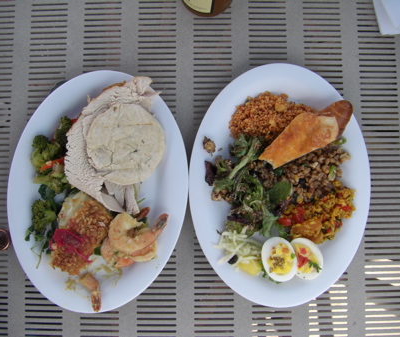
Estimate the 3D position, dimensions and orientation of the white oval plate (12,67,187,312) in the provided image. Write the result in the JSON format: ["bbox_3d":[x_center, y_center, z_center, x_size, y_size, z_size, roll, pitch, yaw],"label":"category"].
[{"bbox_3d":[-0.127,0.028,0.626,0.225,0.026,0.303,7,87,1],"label":"white oval plate"}]

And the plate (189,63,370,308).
[{"bbox_3d":[0.098,0.019,0.622,0.224,0.026,0.302,1,87,1],"label":"plate"}]

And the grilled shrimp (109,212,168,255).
[{"bbox_3d":[-0.075,0.079,0.600,0.071,0.022,0.049,2,87,1],"label":"grilled shrimp"}]

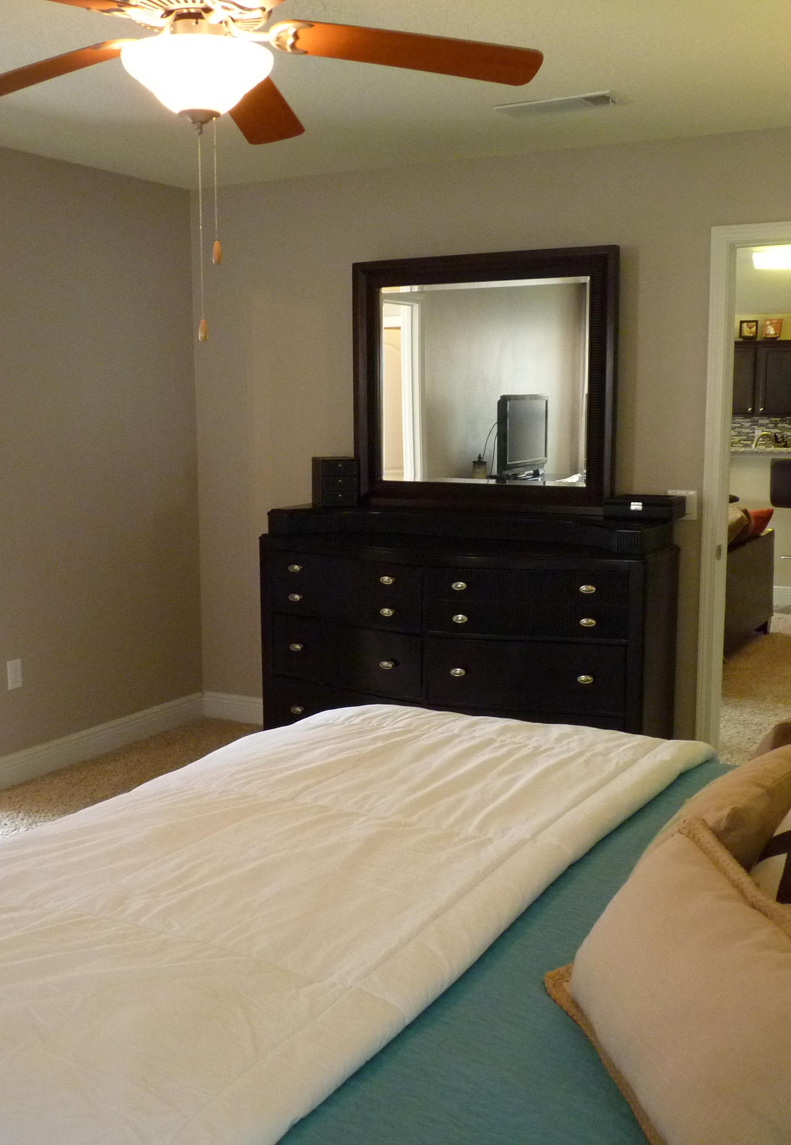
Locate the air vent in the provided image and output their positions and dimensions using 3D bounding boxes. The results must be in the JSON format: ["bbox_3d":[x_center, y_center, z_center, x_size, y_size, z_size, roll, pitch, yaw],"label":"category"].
[{"bbox_3d":[0.515,-1.484,3.797,0.385,0.016,0.145,5,10,29],"label":"air vent"}]

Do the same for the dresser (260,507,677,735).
[{"bbox_3d":[0.231,0.321,4.621,1.570,1.055,0.570,4,9,27],"label":"dresser"}]

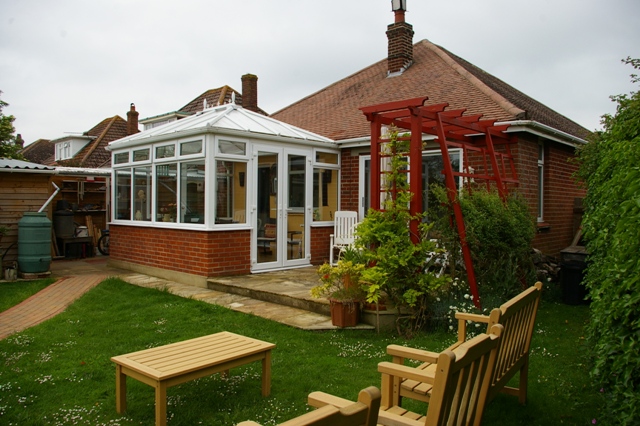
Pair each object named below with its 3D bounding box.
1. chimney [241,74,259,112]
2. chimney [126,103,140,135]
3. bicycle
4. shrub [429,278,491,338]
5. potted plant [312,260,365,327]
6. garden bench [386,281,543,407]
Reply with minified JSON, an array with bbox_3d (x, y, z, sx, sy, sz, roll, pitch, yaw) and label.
[{"bbox_3d":[-2.883,-4.936,19.700,0.520,1.500,0.520,1,1,43],"label":"chimney"},{"bbox_3d":[-10.742,-5.437,27.600,0.520,1.850,0.520,1,1,43],"label":"chimney"},{"bbox_3d":[-4.930,0.589,12.300,1.500,0.920,0.550,-1,1,-37],"label":"bicycle"},{"bbox_3d":[1.596,1.005,5.450,0.750,0.620,0.650,0,1,0],"label":"shrub"},{"bbox_3d":[0.206,0.878,5.330,0.570,0.700,0.520,0,1,0],"label":"potted plant"},{"bbox_3d":[0.997,0.946,3.132,0.652,0.919,1.180,1,1,35],"label":"garden bench"}]

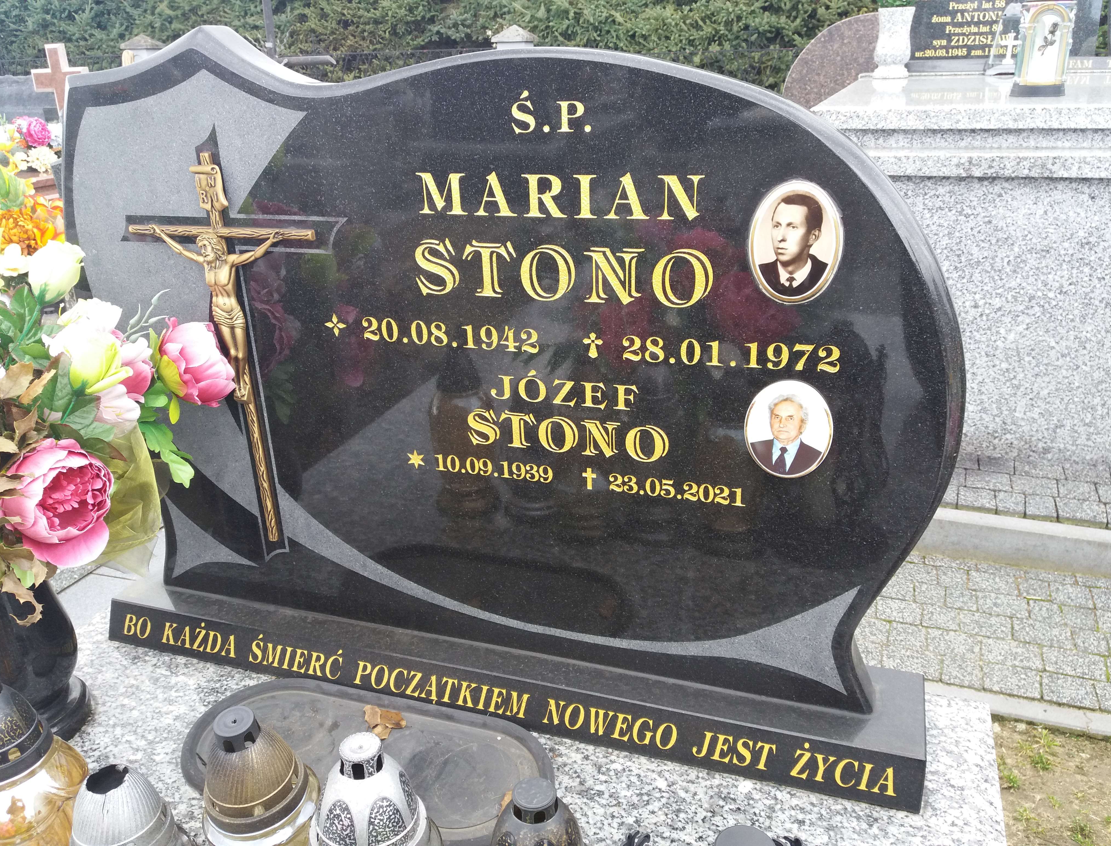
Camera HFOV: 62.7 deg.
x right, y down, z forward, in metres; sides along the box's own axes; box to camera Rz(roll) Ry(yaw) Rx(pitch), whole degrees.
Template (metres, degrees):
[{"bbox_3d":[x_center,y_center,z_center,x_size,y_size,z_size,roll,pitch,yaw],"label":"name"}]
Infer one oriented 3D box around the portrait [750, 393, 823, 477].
[{"bbox_3d":[0.249,0.013,0.984,0.079,0.095,0.009,6,22,19],"label":"portrait"}]

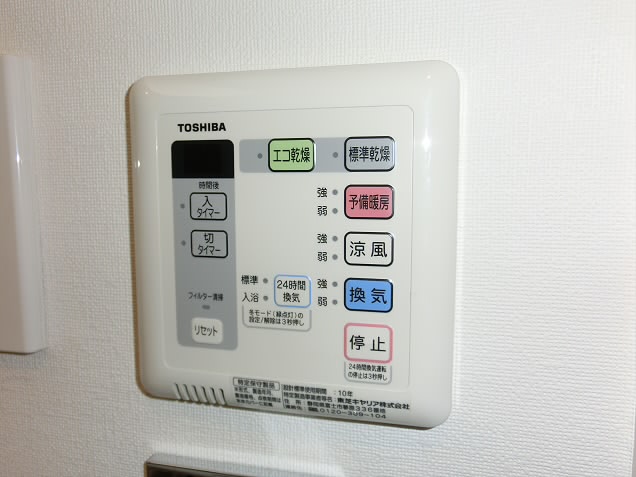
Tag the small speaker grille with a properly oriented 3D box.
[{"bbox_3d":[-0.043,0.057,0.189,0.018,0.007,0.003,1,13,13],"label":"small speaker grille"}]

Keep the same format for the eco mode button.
[{"bbox_3d":[-0.009,-0.028,0.171,0.016,0.011,0.002,1,5,13],"label":"eco mode button"}]

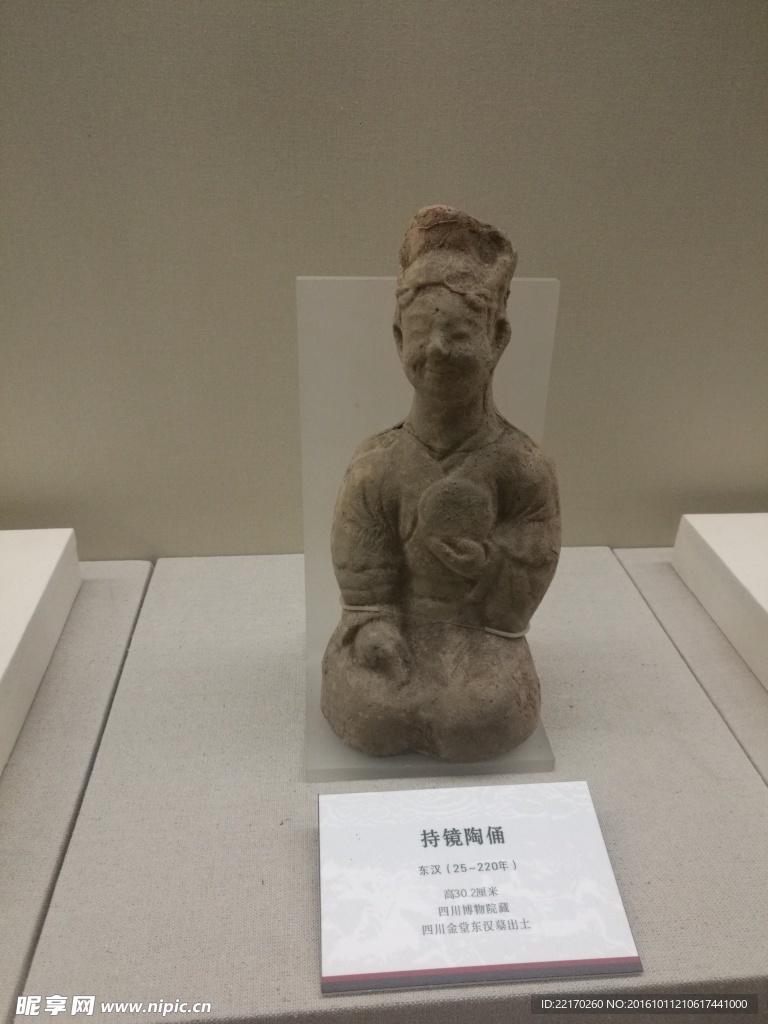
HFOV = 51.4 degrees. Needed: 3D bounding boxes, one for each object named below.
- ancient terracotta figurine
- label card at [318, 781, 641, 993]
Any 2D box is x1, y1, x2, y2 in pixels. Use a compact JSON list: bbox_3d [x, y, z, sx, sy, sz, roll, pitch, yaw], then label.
[{"bbox_3d":[0.034,-0.007,0.445,0.137,0.302,0.096,3,29,2],"label":"ancient terracotta figurine"},{"bbox_3d":[0.043,0.185,0.404,0.149,0.005,0.094,-1,43,-6],"label":"label card"}]

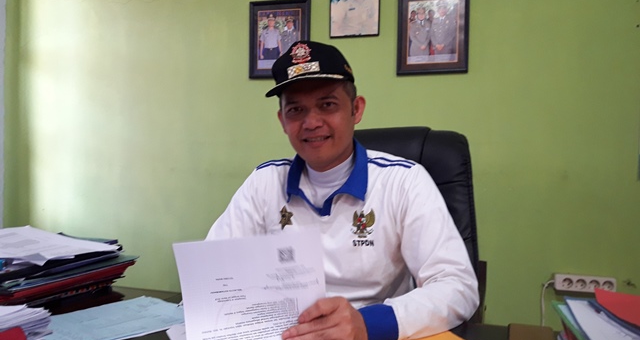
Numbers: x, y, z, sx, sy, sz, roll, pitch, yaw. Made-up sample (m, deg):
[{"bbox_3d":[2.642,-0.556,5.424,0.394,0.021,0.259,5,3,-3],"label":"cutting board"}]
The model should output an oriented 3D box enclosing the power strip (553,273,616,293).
[{"bbox_3d":[0.987,0.425,1.924,0.206,0.060,0.038,1,1,17],"label":"power strip"}]

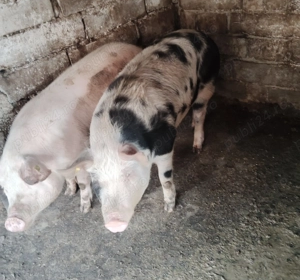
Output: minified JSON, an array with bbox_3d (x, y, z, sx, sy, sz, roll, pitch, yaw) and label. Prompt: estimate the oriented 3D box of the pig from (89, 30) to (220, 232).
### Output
[{"bbox_3d":[0.082,-0.096,1.777,0.412,0.756,1.300,7,36,26],"label":"pig"}]

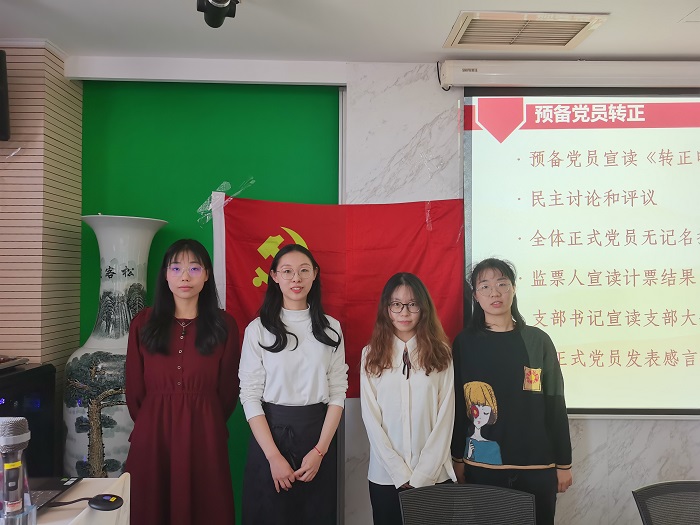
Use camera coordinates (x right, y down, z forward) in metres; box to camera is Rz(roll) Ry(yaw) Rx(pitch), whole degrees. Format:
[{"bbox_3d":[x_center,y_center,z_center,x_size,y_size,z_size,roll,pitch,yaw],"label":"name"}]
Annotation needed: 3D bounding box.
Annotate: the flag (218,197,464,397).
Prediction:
[{"bbox_3d":[-0.050,0.165,2.650,1.200,0.970,0.060,0,0,-2],"label":"flag"}]

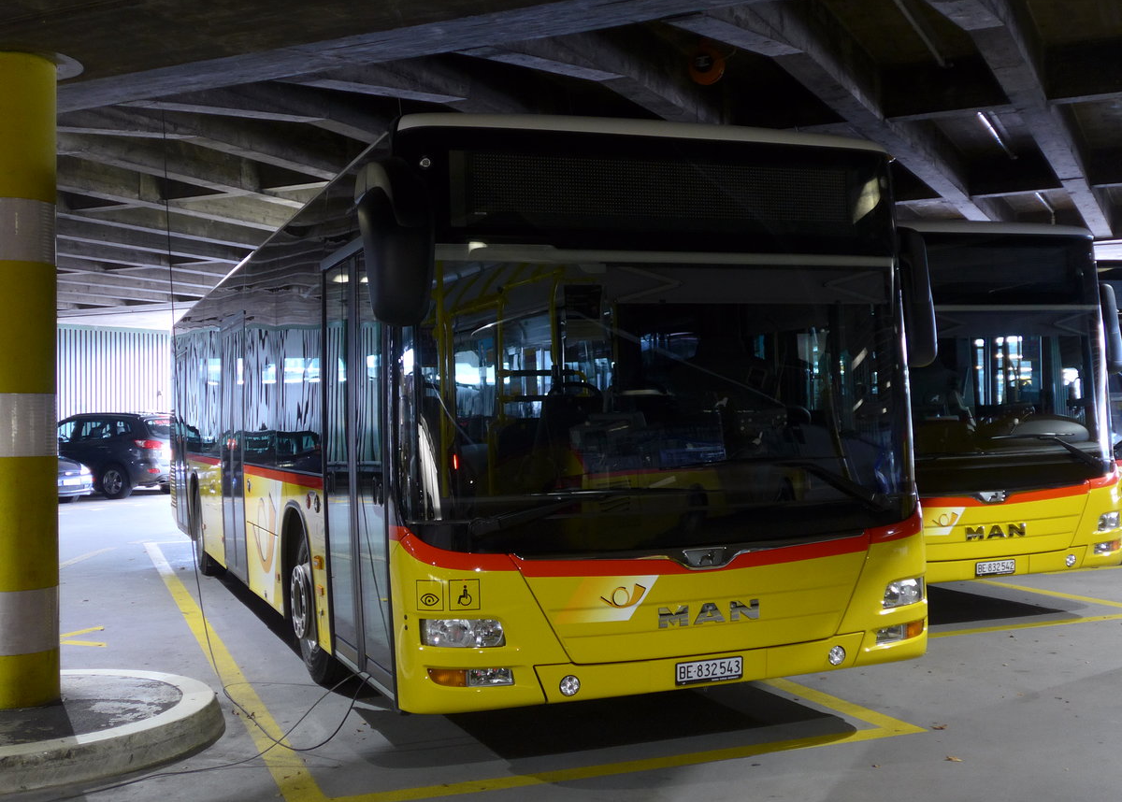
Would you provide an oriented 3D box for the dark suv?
[{"bbox_3d":[-9.764,1.199,29.672,4.650,1.760,1.870,-2,-1,45],"label":"dark suv"}]

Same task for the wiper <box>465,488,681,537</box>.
[{"bbox_3d":[0.085,0.451,5.534,1.000,0.160,0.130,-2,-1,-21],"label":"wiper"}]

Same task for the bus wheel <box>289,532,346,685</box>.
[{"bbox_3d":[-1.345,1.133,7.720,0.300,0.960,0.960,-2,-1,-21],"label":"bus wheel"}]

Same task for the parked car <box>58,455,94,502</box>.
[{"bbox_3d":[-11.437,1.378,27.428,4.250,1.470,1.760,-2,-1,32],"label":"parked car"}]

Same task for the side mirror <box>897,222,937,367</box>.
[{"bbox_3d":[1.685,-0.500,6.531,0.250,0.670,0.220,-2,-1,-21],"label":"side mirror"}]

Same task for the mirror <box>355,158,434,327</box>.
[{"bbox_3d":[-0.630,-0.592,5.079,0.260,0.600,0.220,-2,-1,-21],"label":"mirror"}]

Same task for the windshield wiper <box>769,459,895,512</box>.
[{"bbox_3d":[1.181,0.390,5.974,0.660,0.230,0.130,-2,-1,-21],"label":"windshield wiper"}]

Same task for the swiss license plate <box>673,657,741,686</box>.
[{"bbox_3d":[0.628,1.142,5.602,0.310,0.095,0.020,-2,-1,-21],"label":"swiss license plate"}]

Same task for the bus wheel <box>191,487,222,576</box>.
[{"bbox_3d":[-3.463,1.252,13.310,0.320,0.960,0.960,-2,-1,-21],"label":"bus wheel"}]

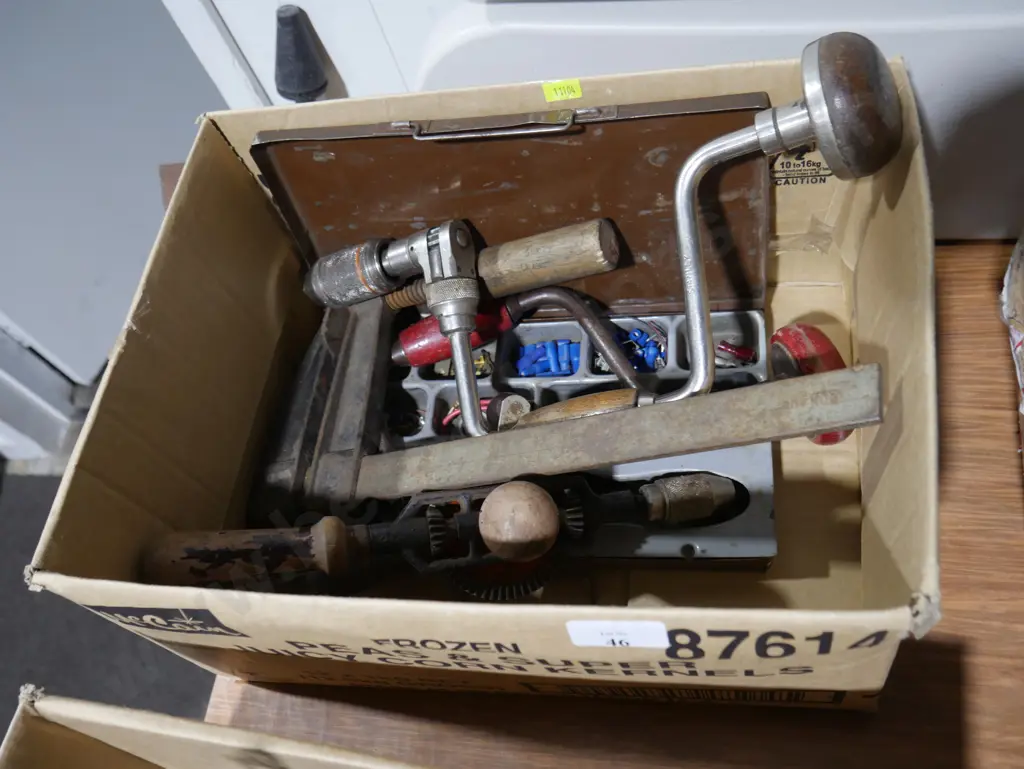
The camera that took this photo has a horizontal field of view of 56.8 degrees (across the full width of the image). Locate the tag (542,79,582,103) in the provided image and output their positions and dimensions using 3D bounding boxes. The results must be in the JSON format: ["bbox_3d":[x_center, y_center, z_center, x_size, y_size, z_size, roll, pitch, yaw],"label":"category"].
[{"bbox_3d":[0.029,-0.167,0.542,0.022,0.013,0.001,-1,60,15],"label":"tag"}]

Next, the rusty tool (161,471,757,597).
[{"bbox_3d":[-0.035,0.079,0.530,0.340,0.118,0.080,-6,78,-5],"label":"rusty tool"}]

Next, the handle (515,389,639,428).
[{"bbox_3d":[0.037,0.020,0.546,0.090,0.029,0.029,-15,57,21],"label":"handle"}]

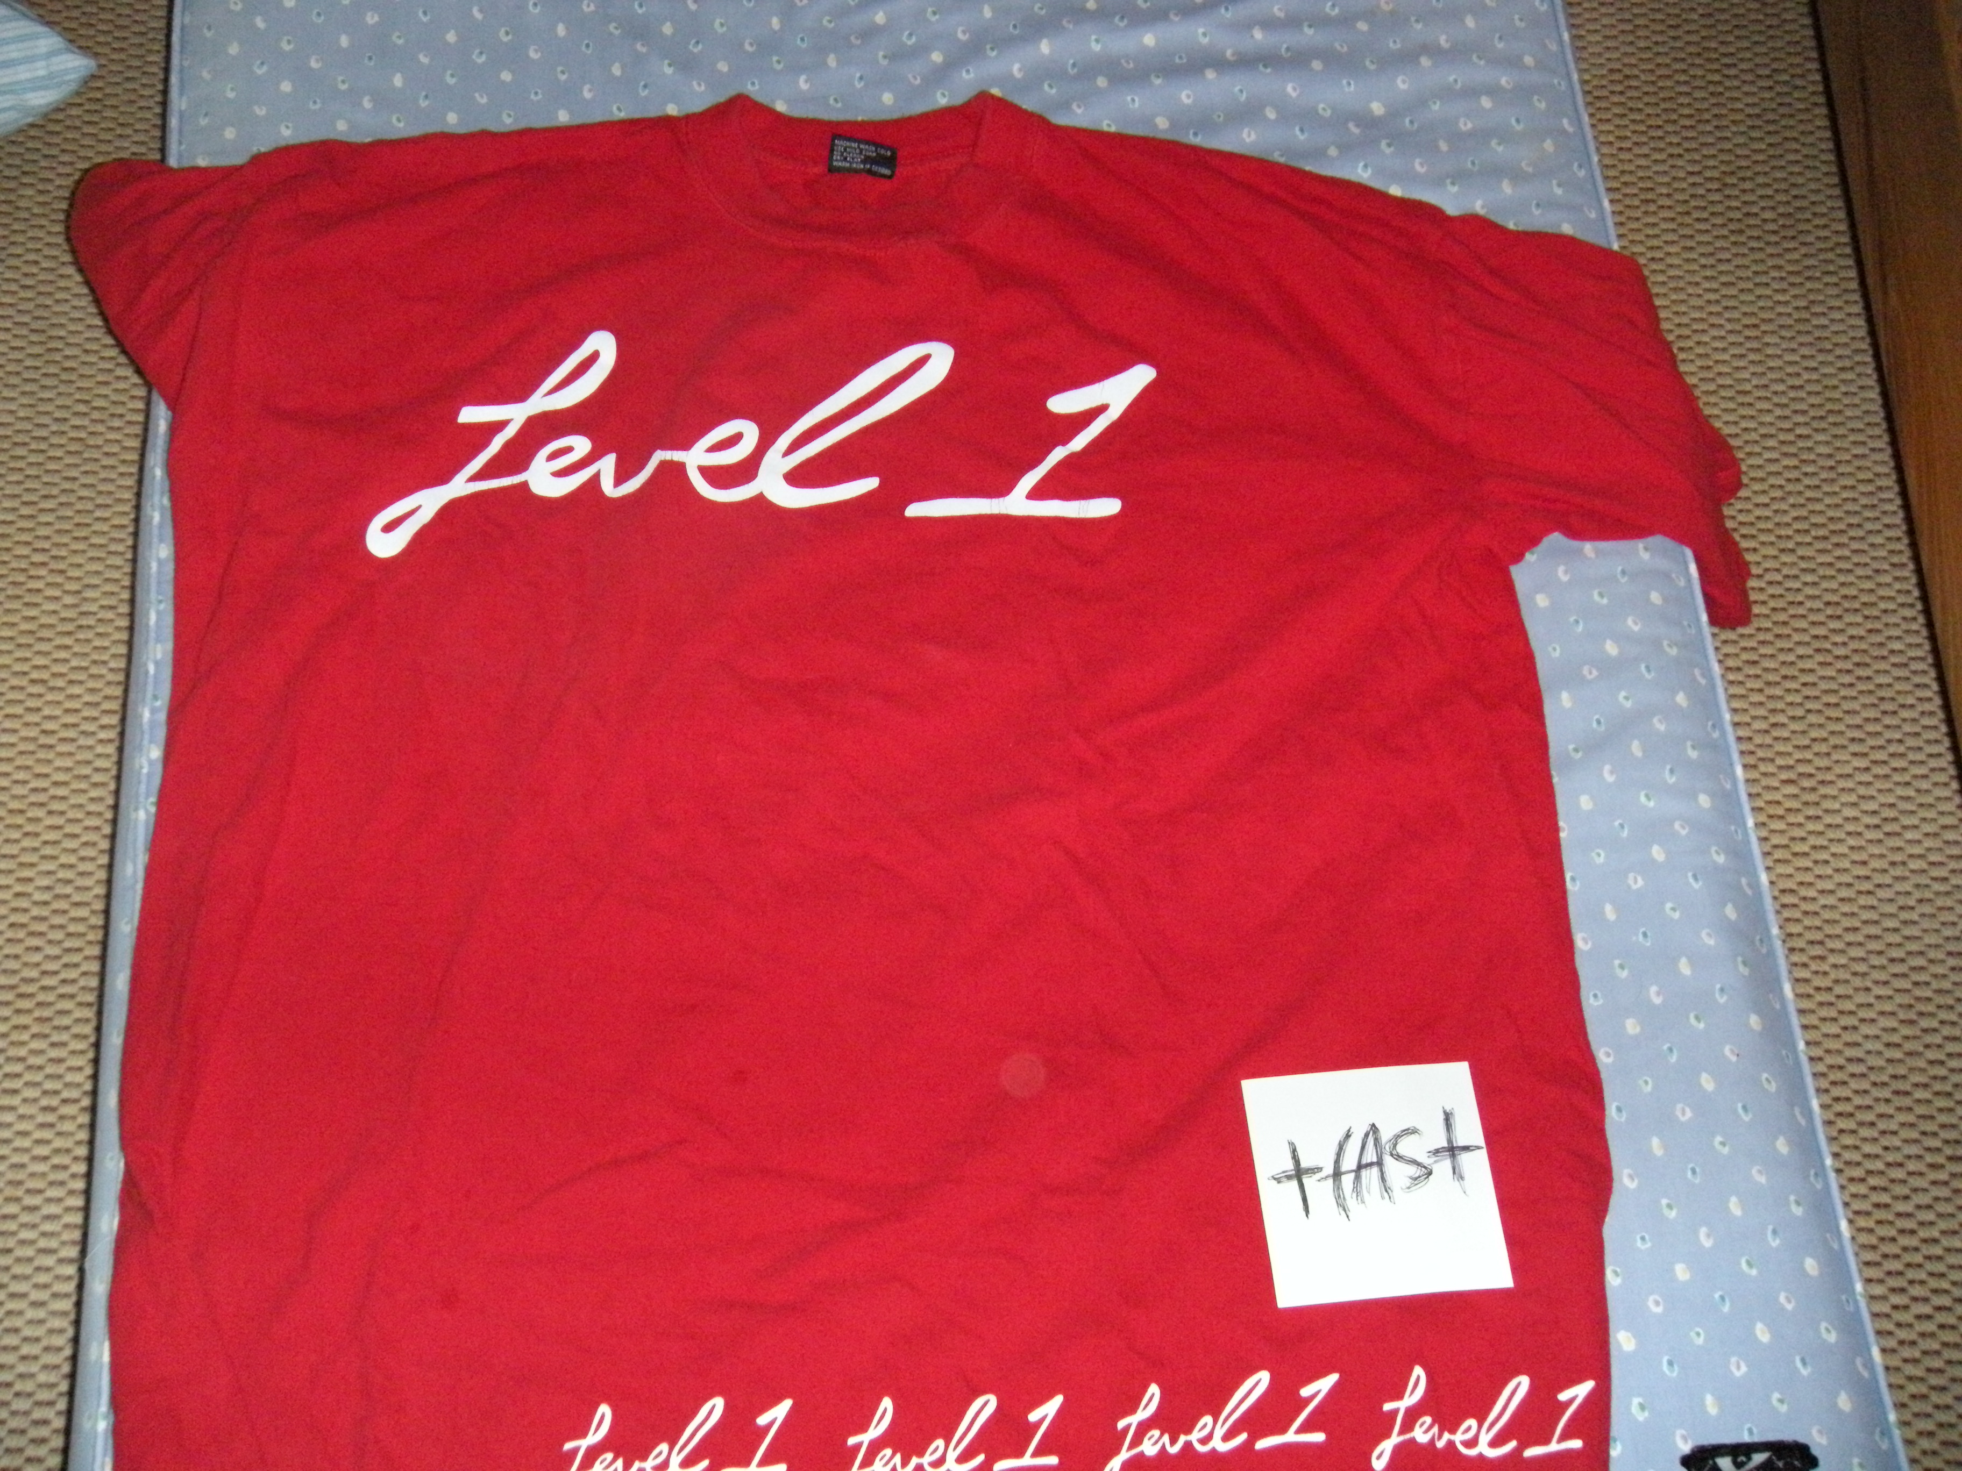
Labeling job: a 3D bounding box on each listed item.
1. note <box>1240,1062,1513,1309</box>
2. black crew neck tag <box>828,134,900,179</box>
[{"bbox_3d":[0.154,0.175,1.218,0.091,0.001,0.094,-5,61,-4],"label":"note"},{"bbox_3d":[-0.055,-0.270,1.462,0.031,0.001,0.021,8,61,3],"label":"black crew neck tag"}]

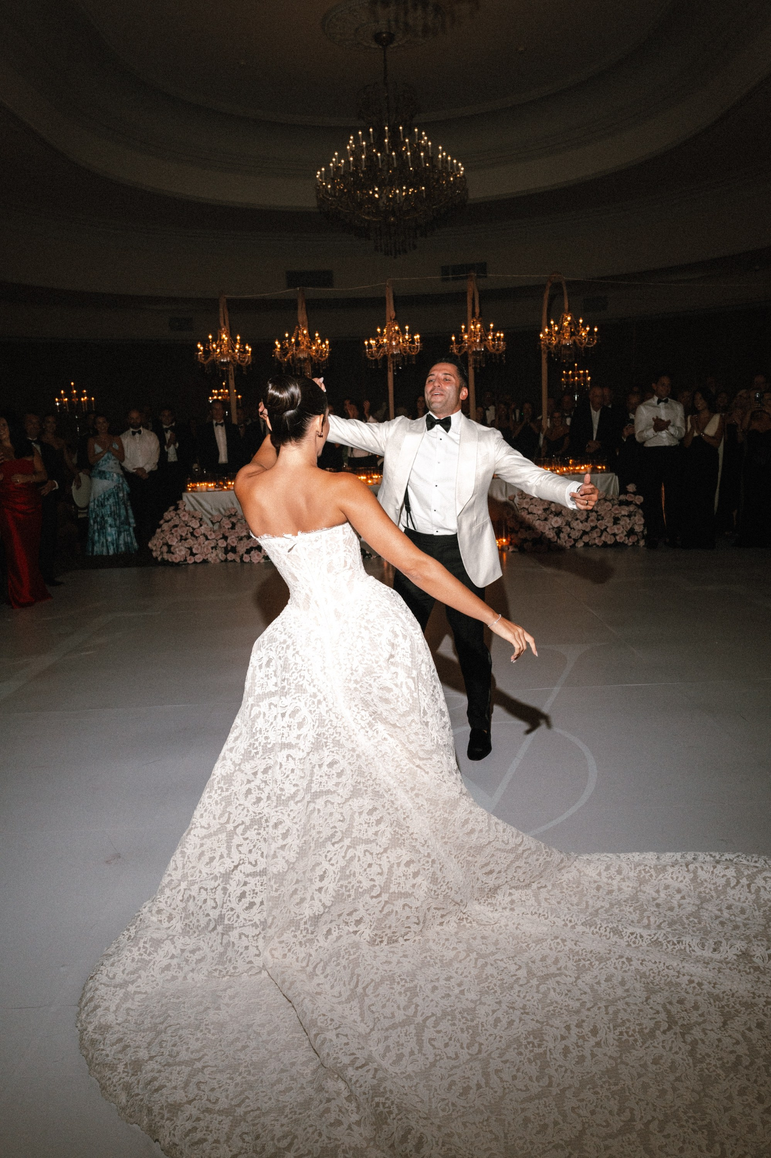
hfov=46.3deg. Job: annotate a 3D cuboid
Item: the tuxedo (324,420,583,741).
[{"bbox_3d":[0.275,-0.006,3.810,1.024,1.393,0.620,0,10,14],"label":"tuxedo"}]

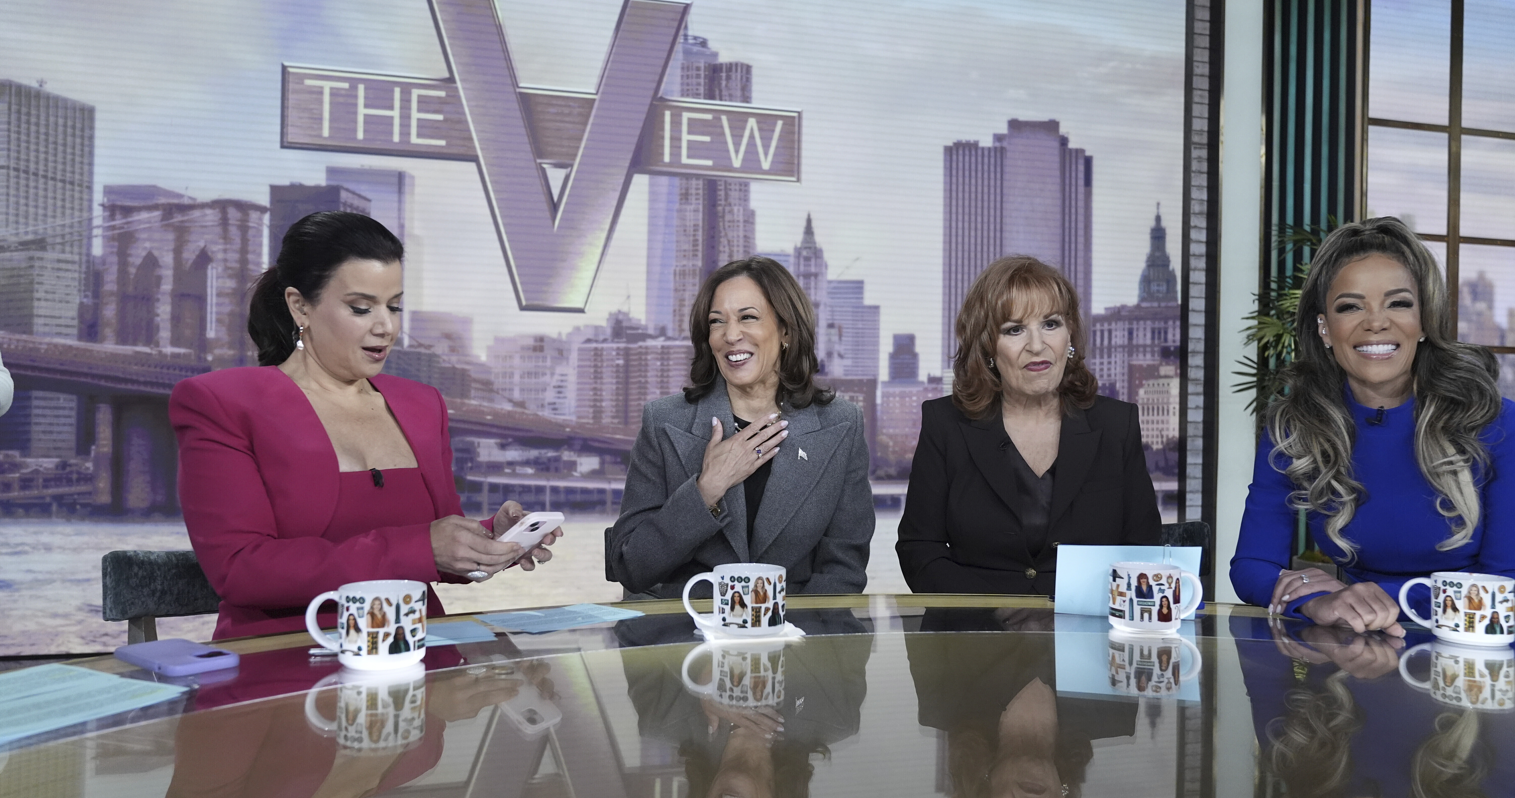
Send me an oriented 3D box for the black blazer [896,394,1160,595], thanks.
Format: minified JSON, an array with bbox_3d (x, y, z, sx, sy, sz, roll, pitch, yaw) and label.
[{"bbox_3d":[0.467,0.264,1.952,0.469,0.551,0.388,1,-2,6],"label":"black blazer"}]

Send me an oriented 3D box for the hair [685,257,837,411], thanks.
[{"bbox_3d":[0.001,-0.106,1.921,0.245,0.267,0.235,0,-2,23],"label":"hair"}]

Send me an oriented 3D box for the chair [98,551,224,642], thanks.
[{"bbox_3d":[-0.652,0.642,1.636,0.561,0.836,0.510,-1,-2,43],"label":"chair"}]

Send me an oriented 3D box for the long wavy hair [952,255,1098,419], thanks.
[{"bbox_3d":[0.479,-0.097,1.972,0.255,0.296,0.250,1,-2,10],"label":"long wavy hair"}]

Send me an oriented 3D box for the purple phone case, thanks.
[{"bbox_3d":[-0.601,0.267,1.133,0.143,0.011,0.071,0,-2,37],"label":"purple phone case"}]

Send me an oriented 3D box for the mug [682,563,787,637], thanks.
[{"bbox_3d":[-0.028,0.244,1.341,0.127,0.079,0.089,1,-2,0],"label":"mug"}]

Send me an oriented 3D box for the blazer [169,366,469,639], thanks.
[{"bbox_3d":[-0.605,0.192,1.581,0.469,0.469,0.428,2,-2,-45],"label":"blazer"}]

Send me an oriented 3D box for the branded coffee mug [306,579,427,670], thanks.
[{"bbox_3d":[-0.414,0.237,1.154,0.127,0.079,0.089,1,-2,0],"label":"branded coffee mug"}]

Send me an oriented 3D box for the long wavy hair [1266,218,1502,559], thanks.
[{"bbox_3d":[0.961,0.002,1.694,0.316,0.510,0.286,0,-2,25],"label":"long wavy hair"}]

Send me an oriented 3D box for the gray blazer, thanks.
[{"bbox_3d":[-0.026,0.244,1.871,0.459,0.561,0.367,1,-2,6],"label":"gray blazer"}]

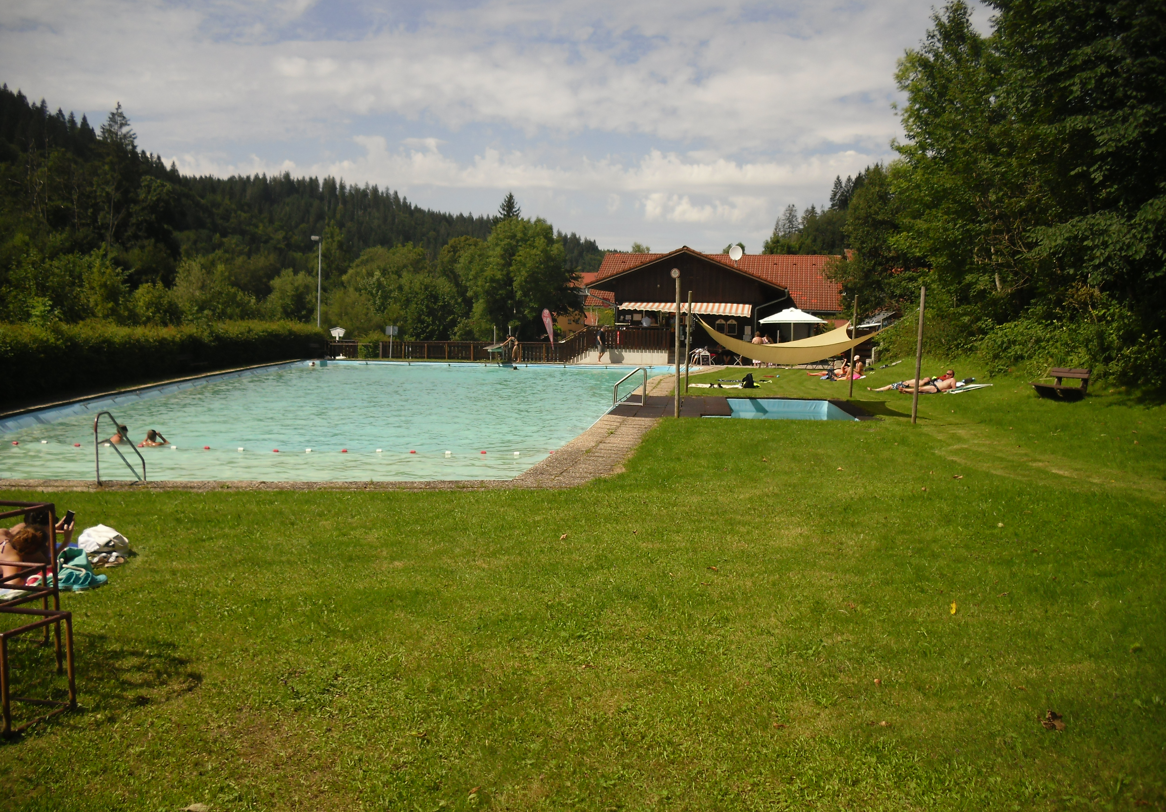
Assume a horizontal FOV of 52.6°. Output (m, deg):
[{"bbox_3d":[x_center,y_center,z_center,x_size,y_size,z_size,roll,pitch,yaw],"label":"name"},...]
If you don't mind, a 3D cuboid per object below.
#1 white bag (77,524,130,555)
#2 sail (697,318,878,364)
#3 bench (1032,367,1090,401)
[{"bbox_3d":[-3.972,1.115,9.763,0.420,0.220,0.320,0,5,-22],"label":"white bag"},{"bbox_3d":[4.937,-1.616,29.252,4.100,1.150,6.000,2,4,6],"label":"sail"},{"bbox_3d":[12.166,-0.545,30.021,1.400,0.800,0.620,5,5,38],"label":"bench"}]

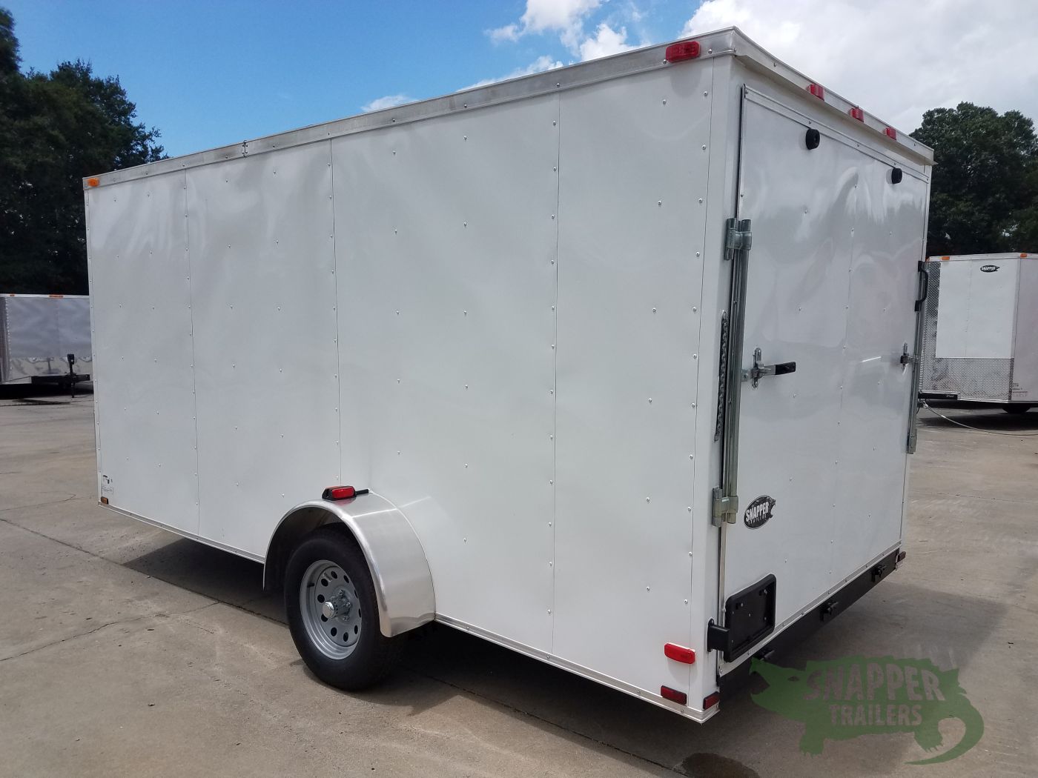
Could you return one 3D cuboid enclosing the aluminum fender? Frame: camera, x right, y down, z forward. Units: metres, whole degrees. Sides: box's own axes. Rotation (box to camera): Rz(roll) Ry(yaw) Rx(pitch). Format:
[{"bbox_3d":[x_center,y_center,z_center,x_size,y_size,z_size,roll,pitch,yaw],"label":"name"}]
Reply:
[{"bbox_3d":[-0.753,0.700,3.382,0.864,0.474,0.236,5,7,40],"label":"aluminum fender"}]

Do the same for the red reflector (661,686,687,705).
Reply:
[{"bbox_3d":[0.499,0.988,2.511,0.089,0.036,0.008,5,7,40],"label":"red reflector"}]

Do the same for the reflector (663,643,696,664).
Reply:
[{"bbox_3d":[0.512,0.844,2.480,0.104,0.051,0.026,5,7,40],"label":"reflector"}]

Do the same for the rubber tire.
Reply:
[{"bbox_3d":[-0.748,0.933,3.412,0.686,0.686,0.205,5,7,40],"label":"rubber tire"}]

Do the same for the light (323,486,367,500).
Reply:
[{"bbox_3d":[-0.735,0.444,3.364,0.062,0.055,0.205,5,7,40],"label":"light"}]

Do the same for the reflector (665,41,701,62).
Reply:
[{"bbox_3d":[0.490,-1.011,2.338,0.105,0.051,0.026,5,7,40],"label":"reflector"}]

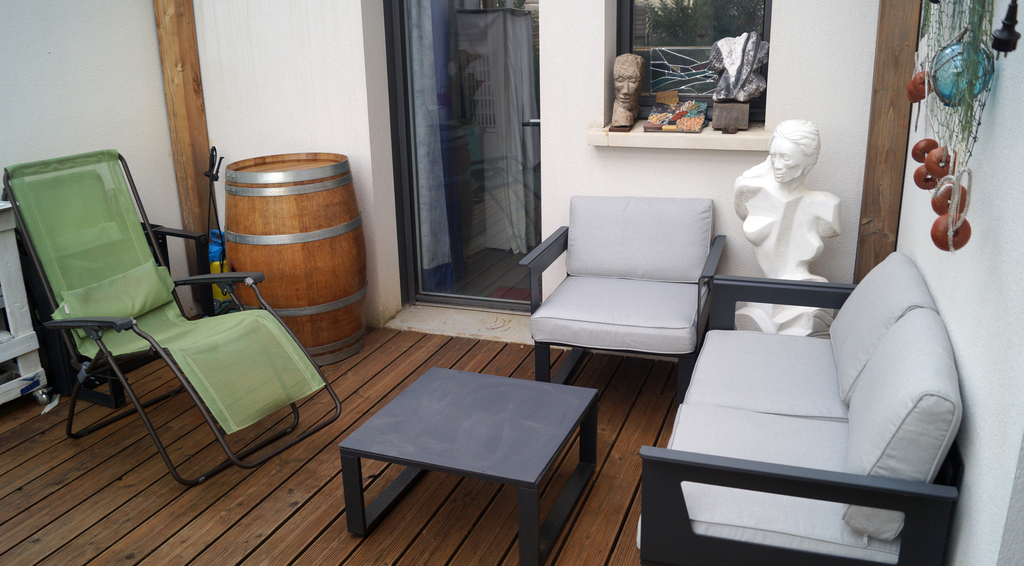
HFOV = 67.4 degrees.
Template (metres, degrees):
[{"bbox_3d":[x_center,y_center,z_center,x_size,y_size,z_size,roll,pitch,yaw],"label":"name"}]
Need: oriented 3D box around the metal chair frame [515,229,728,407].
[{"bbox_3d":[0.502,0.157,3.319,0.755,0.650,0.670,5,19,19],"label":"metal chair frame"}]

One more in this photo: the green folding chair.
[{"bbox_3d":[-1.262,0.110,2.920,1.250,1.070,0.630,11,22,33],"label":"green folding chair"}]

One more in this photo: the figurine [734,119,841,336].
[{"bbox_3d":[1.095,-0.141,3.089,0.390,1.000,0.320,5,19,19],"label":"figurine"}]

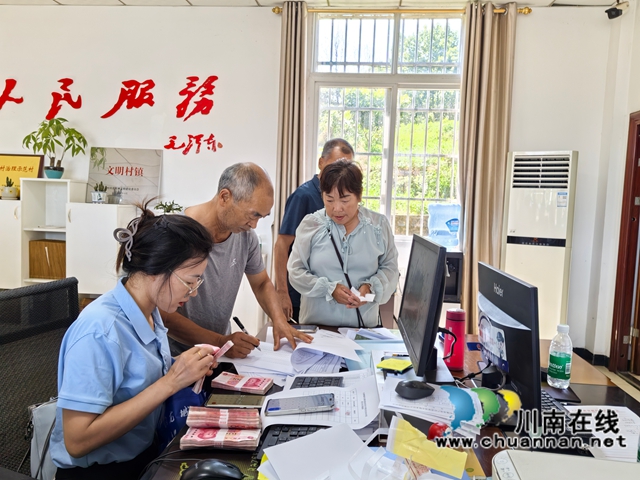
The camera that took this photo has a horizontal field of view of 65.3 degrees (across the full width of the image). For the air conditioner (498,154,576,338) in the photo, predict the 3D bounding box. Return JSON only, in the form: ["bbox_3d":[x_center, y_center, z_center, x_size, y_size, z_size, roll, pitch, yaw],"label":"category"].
[{"bbox_3d":[1.755,0.181,4.030,0.505,1.750,0.320,4,4,25],"label":"air conditioner"}]

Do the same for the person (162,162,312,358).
[{"bbox_3d":[-0.370,0.442,1.820,0.600,1.410,0.550,5,5,41],"label":"person"}]

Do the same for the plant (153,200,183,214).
[{"bbox_3d":[-1.335,-0.251,4.400,0.250,0.210,0.240,2,4,4],"label":"plant"}]

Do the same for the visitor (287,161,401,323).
[{"bbox_3d":[0.101,0.383,2.240,0.500,1.480,0.340,2,4,1],"label":"visitor"}]

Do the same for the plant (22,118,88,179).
[{"bbox_3d":[-2.342,-0.810,4.420,0.530,0.510,0.440,2,4,4],"label":"plant"}]

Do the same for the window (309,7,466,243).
[{"bbox_3d":[0.676,-1.048,4.530,1.550,2.000,0.120,2,4,4],"label":"window"}]

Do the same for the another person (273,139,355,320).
[{"bbox_3d":[0.003,0.268,2.750,0.520,1.640,0.360,0,4,-24],"label":"another person"}]

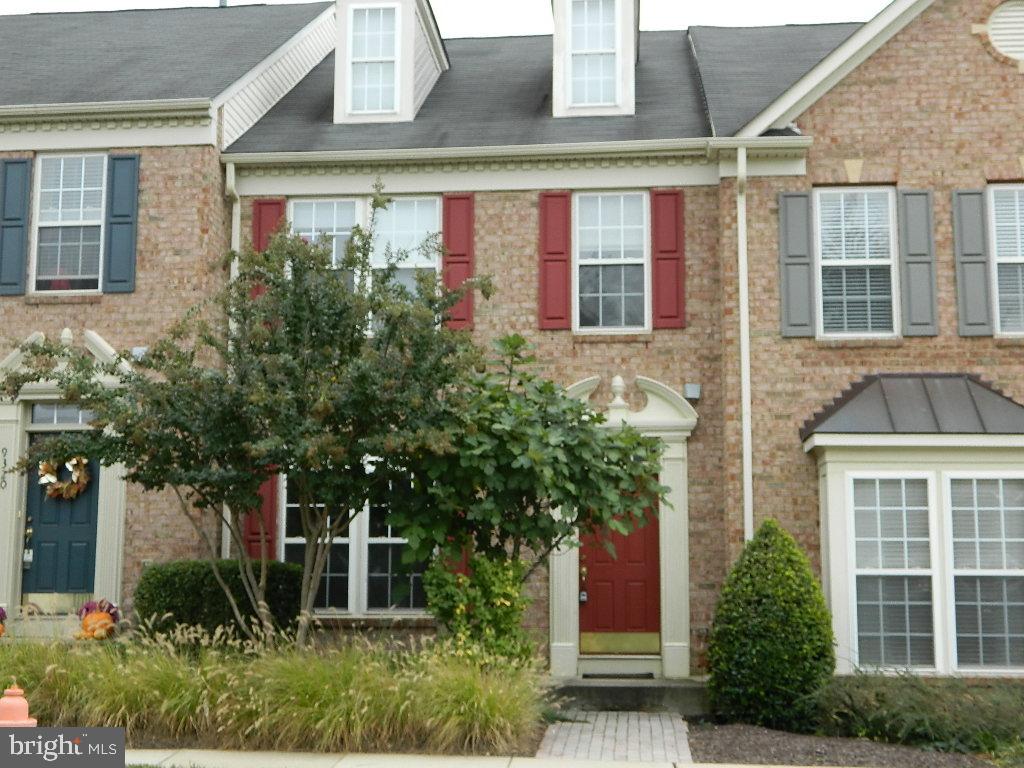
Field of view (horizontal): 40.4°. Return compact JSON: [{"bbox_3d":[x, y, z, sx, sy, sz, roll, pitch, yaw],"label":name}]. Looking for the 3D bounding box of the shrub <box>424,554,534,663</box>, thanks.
[{"bbox_3d":[-0.340,2.470,14.610,1.114,1.327,1.000,-1,-9,6],"label":"shrub"}]

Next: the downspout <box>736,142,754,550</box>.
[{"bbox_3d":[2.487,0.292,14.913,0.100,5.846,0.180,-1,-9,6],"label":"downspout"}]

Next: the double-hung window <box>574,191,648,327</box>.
[{"bbox_3d":[1.157,-1.410,16.166,0.902,1.680,0.100,-1,-8,6],"label":"double-hung window"}]

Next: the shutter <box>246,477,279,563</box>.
[{"bbox_3d":[-2.887,1.790,16.061,0.401,1.721,0.050,-1,-8,6],"label":"shutter"}]

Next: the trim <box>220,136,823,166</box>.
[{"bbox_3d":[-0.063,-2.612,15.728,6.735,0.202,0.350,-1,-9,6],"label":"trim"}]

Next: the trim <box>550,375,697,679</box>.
[{"bbox_3d":[1.203,1.579,15.580,1.728,3.347,0.270,-1,-8,6],"label":"trim"}]

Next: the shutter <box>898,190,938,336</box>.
[{"bbox_3d":[4.495,-1.338,15.429,0.389,1.655,0.050,-1,-8,6],"label":"shutter"}]

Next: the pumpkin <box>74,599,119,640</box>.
[{"bbox_3d":[-4.470,2.534,14.957,0.390,0.430,0.360,-1,-8,6],"label":"pumpkin"}]

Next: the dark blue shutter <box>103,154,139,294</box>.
[{"bbox_3d":[-4.462,-1.829,15.850,0.372,1.629,0.040,-1,-9,6],"label":"dark blue shutter"}]

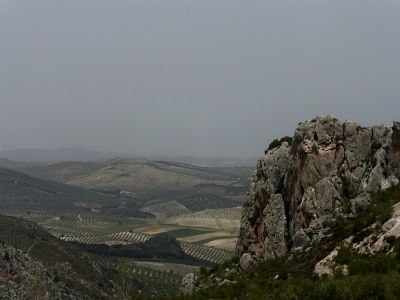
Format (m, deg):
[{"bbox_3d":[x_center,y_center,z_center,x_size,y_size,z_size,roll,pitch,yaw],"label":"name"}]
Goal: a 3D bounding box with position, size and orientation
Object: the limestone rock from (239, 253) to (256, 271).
[{"bbox_3d":[3.206,7.525,85.000,1.210,1.240,1.100,0,0,0],"label":"limestone rock"}]

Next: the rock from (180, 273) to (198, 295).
[{"bbox_3d":[-0.600,7.632,72.000,1.030,1.280,1.000,0,0,0],"label":"rock"}]

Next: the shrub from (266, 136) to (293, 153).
[{"bbox_3d":[5.681,-0.393,90.000,1.860,1.170,1.400,0,0,0],"label":"shrub"}]

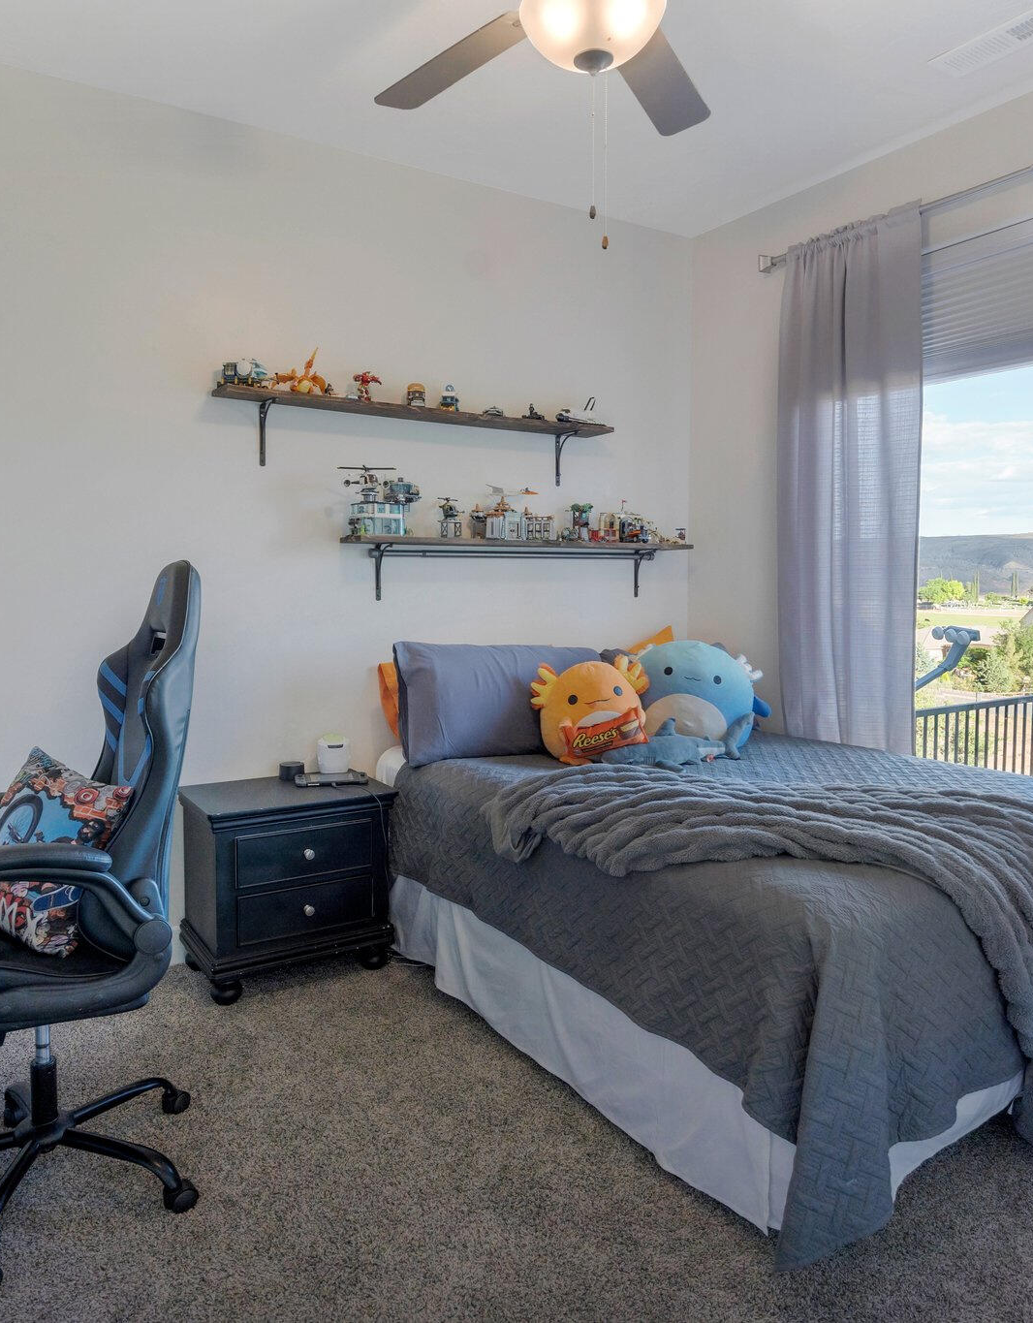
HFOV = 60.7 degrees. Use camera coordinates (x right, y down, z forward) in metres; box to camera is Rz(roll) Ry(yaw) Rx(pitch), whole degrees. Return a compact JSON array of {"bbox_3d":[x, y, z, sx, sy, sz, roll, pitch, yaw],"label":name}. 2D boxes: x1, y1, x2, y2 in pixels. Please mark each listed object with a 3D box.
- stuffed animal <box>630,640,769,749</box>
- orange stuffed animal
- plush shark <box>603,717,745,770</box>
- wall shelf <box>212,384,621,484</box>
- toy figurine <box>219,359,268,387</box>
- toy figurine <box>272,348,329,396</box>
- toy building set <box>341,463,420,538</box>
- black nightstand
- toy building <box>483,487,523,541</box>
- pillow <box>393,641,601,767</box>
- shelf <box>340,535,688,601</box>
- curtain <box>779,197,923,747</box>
[{"bbox_3d":[0.695,0.130,3.366,0.470,0.415,0.330,11,-2,11],"label":"stuffed animal"},{"bbox_3d":[0.258,0.174,3.084,0.390,0.360,0.270,-7,-4,-1],"label":"orange stuffed animal"},{"bbox_3d":[0.551,0.270,3.102,0.450,0.150,0.190,-1,5,-17],"label":"plush shark"},{"bbox_3d":[-0.290,-0.789,3.206,1.535,0.225,0.190,-3,5,-33],"label":"wall shelf"},{"bbox_3d":[-0.895,-0.947,2.896,0.140,0.080,0.070,-3,6,-32],"label":"toy figurine"},{"bbox_3d":[-0.739,-0.988,2.991,0.175,0.145,0.100,-2,5,-20],"label":"toy figurine"},{"bbox_3d":[-0.479,-0.564,3.096,0.240,0.260,0.150,-2,5,-23],"label":"toy building set"},{"bbox_3d":[-0.773,0.745,3.019,0.635,0.600,0.400,-3,6,-32],"label":"black nightstand"},{"bbox_3d":[-0.061,-0.580,3.450,0.140,0.205,0.100,-3,6,-32],"label":"toy building"},{"bbox_3d":[-0.063,0.144,3.271,0.800,0.420,0.190,-3,-13,-32],"label":"pillow"},{"bbox_3d":[0.068,-0.358,3.470,1.530,0.225,0.190,-3,5,-33],"label":"shelf"},{"bbox_3d":[1.230,-0.508,3.351,0.100,2.180,0.590,-3,6,-32],"label":"curtain"}]

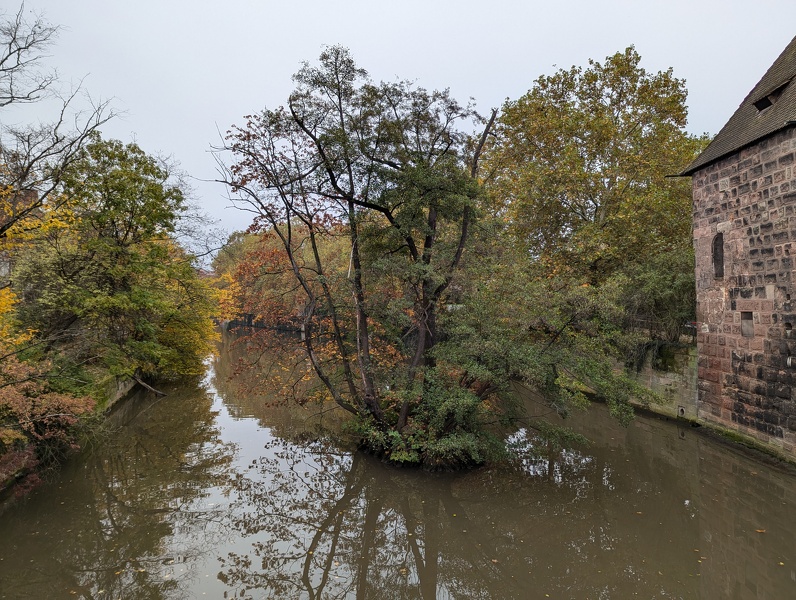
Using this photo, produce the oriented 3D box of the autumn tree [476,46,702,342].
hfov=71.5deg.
[{"bbox_3d":[12.794,-6.999,36.000,14.200,19.010,12.500,-1,-1,11],"label":"autumn tree"}]

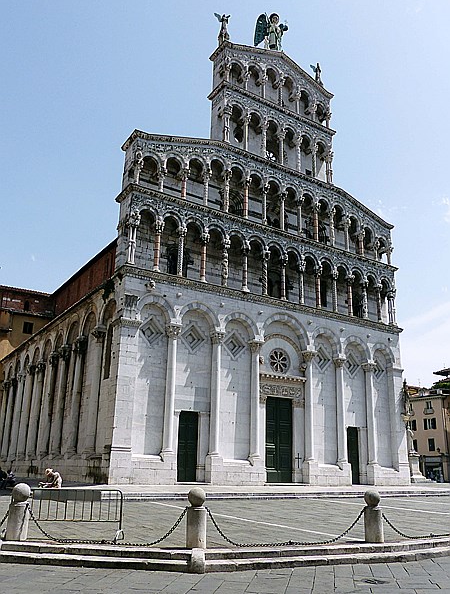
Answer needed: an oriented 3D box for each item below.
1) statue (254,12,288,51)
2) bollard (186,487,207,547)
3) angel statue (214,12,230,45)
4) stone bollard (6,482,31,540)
[{"bbox_3d":[4.580,-25.131,49.849,3.000,5.000,1.600,13,-22,-30],"label":"statue"},{"bbox_3d":[-0.510,4.127,9.761,0.350,1.050,0.350,1,-18,0],"label":"bollard"},{"bbox_3d":[-0.206,-23.297,45.334,1.400,3.400,1.100,13,-22,-30],"label":"angel statue"},{"bbox_3d":[-4.217,4.428,10.718,0.400,1.080,0.400,8,-19,-18],"label":"stone bollard"}]

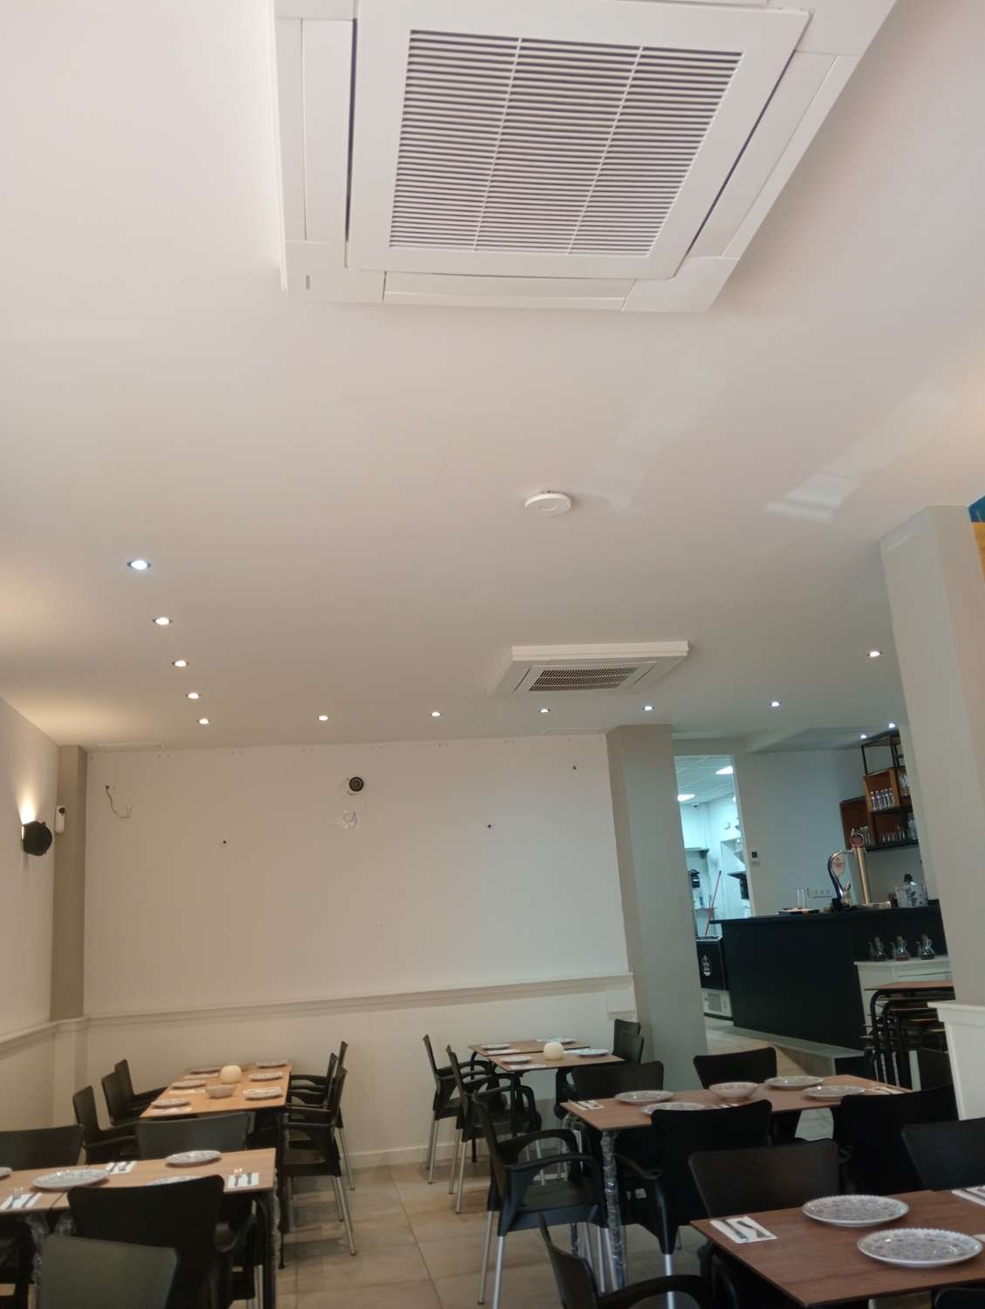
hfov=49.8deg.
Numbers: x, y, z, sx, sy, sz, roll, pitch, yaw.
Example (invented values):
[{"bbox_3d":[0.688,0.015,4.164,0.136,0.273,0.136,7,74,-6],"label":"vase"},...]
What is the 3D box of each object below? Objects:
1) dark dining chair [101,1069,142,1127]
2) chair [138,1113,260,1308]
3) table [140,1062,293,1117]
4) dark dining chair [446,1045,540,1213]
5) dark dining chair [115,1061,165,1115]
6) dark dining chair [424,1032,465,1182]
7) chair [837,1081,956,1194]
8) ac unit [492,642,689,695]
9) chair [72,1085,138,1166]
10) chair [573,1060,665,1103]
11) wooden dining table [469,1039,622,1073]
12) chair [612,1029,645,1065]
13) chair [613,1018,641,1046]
[{"bbox_3d":[-2.065,2.925,6.308,0.540,0.835,0.560,-2,-15,-10],"label":"dark dining chair"},{"bbox_3d":[-1.151,2.243,3.993,0.570,0.855,0.560,-1,-15,-10],"label":"chair"},{"bbox_3d":[-1.536,2.903,6.184,0.702,0.731,2.094,-1,-15,-10],"label":"table"},{"bbox_3d":[0.005,2.757,6.260,0.540,0.835,0.560,-2,-15,-8],"label":"dark dining chair"},{"bbox_3d":[-2.215,3.109,6.975,0.540,0.835,0.560,-2,-15,-10],"label":"dark dining chair"},{"bbox_3d":[-0.176,2.969,7.043,0.560,0.855,0.570,-2,-15,-6],"label":"dark dining chair"},{"bbox_3d":[1.503,2.053,3.976,0.560,0.835,0.540,-3,-15,-5],"label":"chair"},{"bbox_3d":[0.503,0.105,6.110,0.956,0.077,0.956,-1,-15,-10],"label":"ac unit"},{"bbox_3d":[-1.808,2.653,5.396,0.560,0.855,0.570,-2,-15,-8],"label":"chair"},{"bbox_3d":[0.639,2.331,4.800,0.560,0.835,0.540,-3,-15,-5],"label":"chair"},{"bbox_3d":[0.329,2.926,6.764,0.702,0.731,1.403,-1,-15,-10],"label":"wooden dining table"},{"bbox_3d":[0.657,2.726,6.327,0.540,0.835,0.560,0,-15,-15],"label":"chair"},{"bbox_3d":[0.740,2.913,7.076,0.540,0.835,0.560,0,-15,-16],"label":"chair"}]

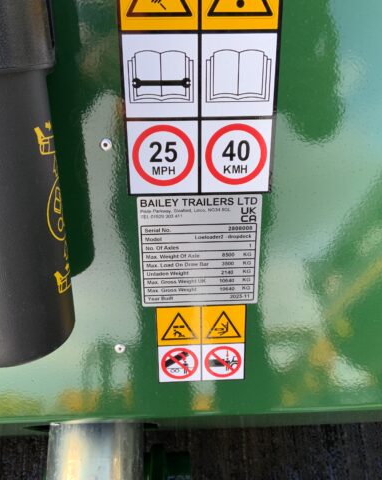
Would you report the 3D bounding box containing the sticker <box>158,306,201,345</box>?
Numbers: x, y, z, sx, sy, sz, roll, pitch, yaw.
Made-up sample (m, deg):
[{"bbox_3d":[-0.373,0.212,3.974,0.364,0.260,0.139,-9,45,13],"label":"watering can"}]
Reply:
[{"bbox_3d":[-0.011,0.088,0.539,0.044,0.045,0.002,-1,23,-2],"label":"sticker"}]

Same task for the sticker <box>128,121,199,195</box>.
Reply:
[{"bbox_3d":[-0.024,-0.072,0.471,0.063,0.067,0.002,-1,23,-2],"label":"sticker"}]

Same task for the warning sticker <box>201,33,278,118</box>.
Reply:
[{"bbox_3d":[0.039,-0.136,0.446,0.064,0.069,0.002,-1,23,-2],"label":"warning sticker"}]

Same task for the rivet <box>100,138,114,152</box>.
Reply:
[{"bbox_3d":[-0.073,-0.082,0.464,0.009,0.009,0.003,-1,23,-2],"label":"rivet"}]

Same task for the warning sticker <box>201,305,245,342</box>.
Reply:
[{"bbox_3d":[0.033,0.087,0.541,0.044,0.045,0.002,-1,23,-2],"label":"warning sticker"}]

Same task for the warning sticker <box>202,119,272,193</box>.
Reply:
[{"bbox_3d":[0.040,-0.074,0.473,0.063,0.067,0.002,-1,23,-2],"label":"warning sticker"}]

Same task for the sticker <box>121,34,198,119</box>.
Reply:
[{"bbox_3d":[-0.024,-0.135,0.444,0.063,0.069,0.002,-1,23,-2],"label":"sticker"}]

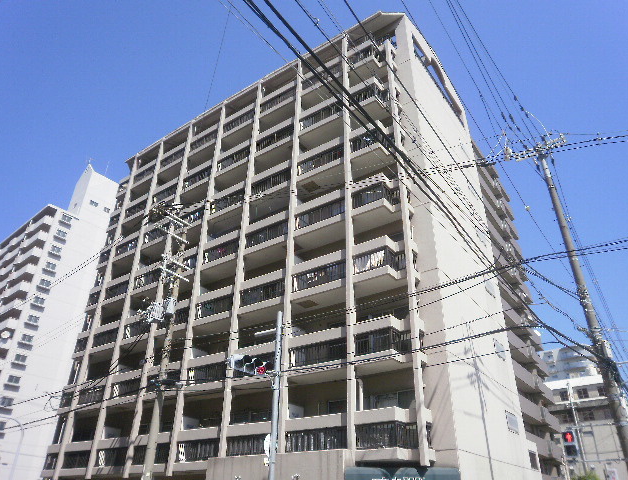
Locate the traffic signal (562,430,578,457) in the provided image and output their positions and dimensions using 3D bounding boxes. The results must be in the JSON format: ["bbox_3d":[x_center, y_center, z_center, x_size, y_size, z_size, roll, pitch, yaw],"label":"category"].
[{"bbox_3d":[8.514,6.780,15.938,0.180,0.790,0.360,27,-39,-36],"label":"traffic signal"}]

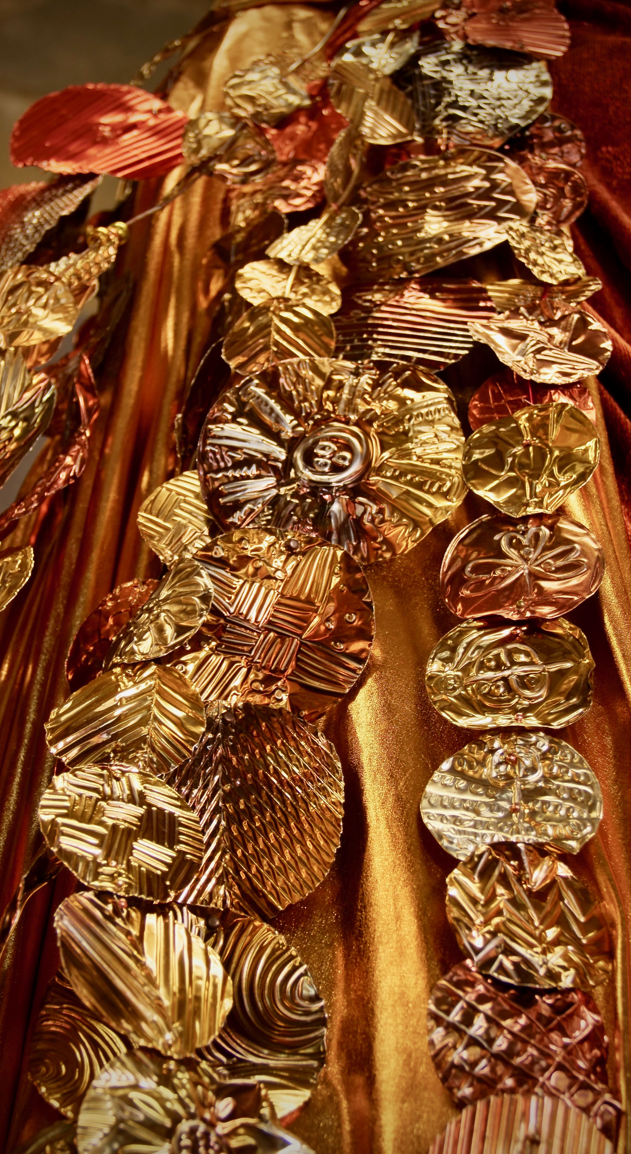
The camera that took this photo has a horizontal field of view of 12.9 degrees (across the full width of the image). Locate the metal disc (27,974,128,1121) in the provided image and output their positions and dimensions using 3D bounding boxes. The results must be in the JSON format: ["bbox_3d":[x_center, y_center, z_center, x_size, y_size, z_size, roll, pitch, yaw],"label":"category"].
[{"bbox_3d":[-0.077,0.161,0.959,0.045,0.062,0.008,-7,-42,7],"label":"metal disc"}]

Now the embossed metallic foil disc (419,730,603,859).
[{"bbox_3d":[0.073,0.081,1.039,0.068,0.065,0.007,0,-47,0],"label":"embossed metallic foil disc"}]

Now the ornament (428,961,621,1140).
[{"bbox_3d":[0.072,0.162,0.958,0.066,0.070,0.008,0,-36,0],"label":"ornament"}]

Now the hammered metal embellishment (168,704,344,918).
[{"bbox_3d":[-0.030,0.087,1.033,0.084,0.100,0.010,-3,-42,4],"label":"hammered metal embellishment"}]

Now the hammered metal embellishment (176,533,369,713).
[{"bbox_3d":[-0.017,0.018,1.102,0.080,0.093,0.009,0,-37,0],"label":"hammered metal embellishment"}]

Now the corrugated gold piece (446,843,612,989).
[{"bbox_3d":[0.076,0.120,1.000,0.060,0.065,0.009,2,-38,-2],"label":"corrugated gold piece"}]

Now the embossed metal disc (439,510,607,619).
[{"bbox_3d":[0.083,-0.004,1.125,0.066,0.064,0.007,2,-47,-2],"label":"embossed metal disc"}]

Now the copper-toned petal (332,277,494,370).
[{"bbox_3d":[0.040,-0.112,1.232,0.083,0.072,0.009,0,-47,0],"label":"copper-toned petal"}]

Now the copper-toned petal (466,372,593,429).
[{"bbox_3d":[0.092,-0.069,1.189,0.056,0.057,0.006,4,-48,-3],"label":"copper-toned petal"}]

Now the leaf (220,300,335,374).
[{"bbox_3d":[-0.016,-0.104,1.224,0.050,0.054,0.007,0,-46,0],"label":"leaf"}]

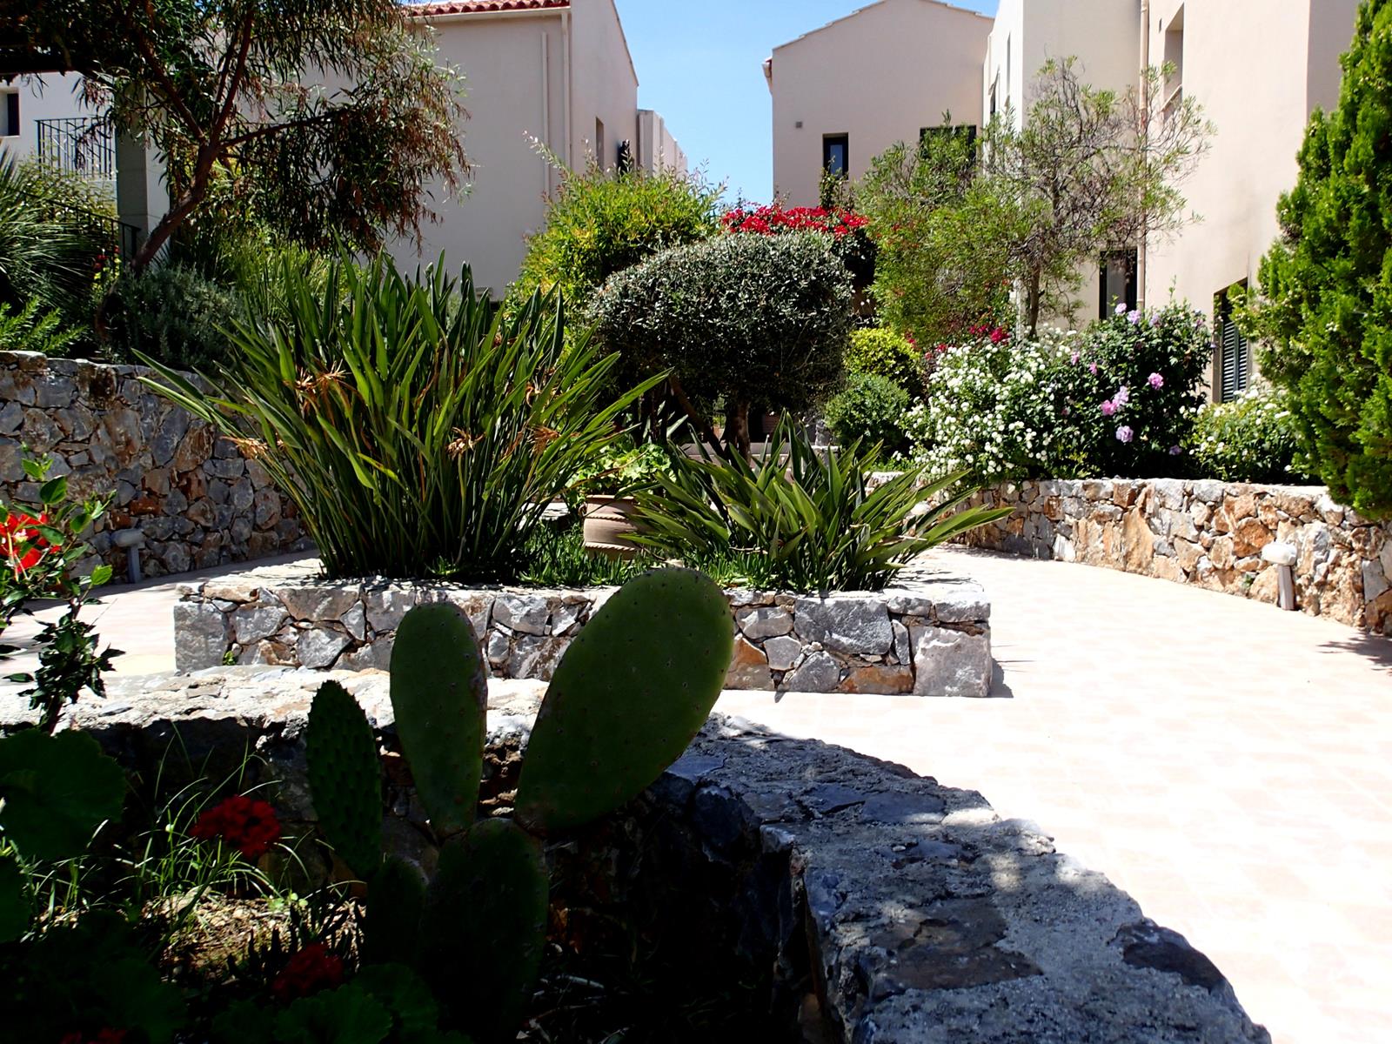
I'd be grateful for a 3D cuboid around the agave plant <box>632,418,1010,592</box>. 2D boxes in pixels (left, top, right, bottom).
[{"bbox_3d":[0.656,-0.099,5.250,1.900,0.860,1.600,0,4,0],"label":"agave plant"}]

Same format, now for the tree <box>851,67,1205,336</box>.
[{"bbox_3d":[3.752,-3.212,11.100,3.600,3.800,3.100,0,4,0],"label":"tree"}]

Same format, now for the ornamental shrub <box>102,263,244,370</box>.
[{"bbox_3d":[-4.671,-1.846,9.100,1.300,1.020,1.150,0,4,0],"label":"ornamental shrub"}]

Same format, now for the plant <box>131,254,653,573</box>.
[{"bbox_3d":[-1.568,-0.574,5.500,2.500,1.720,2.000,0,4,0],"label":"plant"}]

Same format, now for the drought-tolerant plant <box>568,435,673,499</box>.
[{"bbox_3d":[-0.437,-0.322,5.900,0.620,0.400,0.580,0,4,0],"label":"drought-tolerant plant"}]

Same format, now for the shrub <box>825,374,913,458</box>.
[{"bbox_3d":[2.010,-1.206,11.800,1.080,1.100,1.050,0,4,0],"label":"shrub"}]

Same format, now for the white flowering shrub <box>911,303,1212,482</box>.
[{"bbox_3d":[3.597,-1.282,10.000,1.700,1.750,2.900,-2,4,-30],"label":"white flowering shrub"}]

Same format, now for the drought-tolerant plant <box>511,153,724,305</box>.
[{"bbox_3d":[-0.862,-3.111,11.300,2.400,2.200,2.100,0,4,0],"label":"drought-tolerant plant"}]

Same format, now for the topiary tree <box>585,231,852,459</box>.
[{"bbox_3d":[0.246,-1.424,9.300,2.400,2.500,2.200,0,4,0],"label":"topiary tree"}]

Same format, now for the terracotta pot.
[{"bbox_3d":[-0.469,0.041,5.900,0.410,0.400,0.410,0,4,0],"label":"terracotta pot"}]

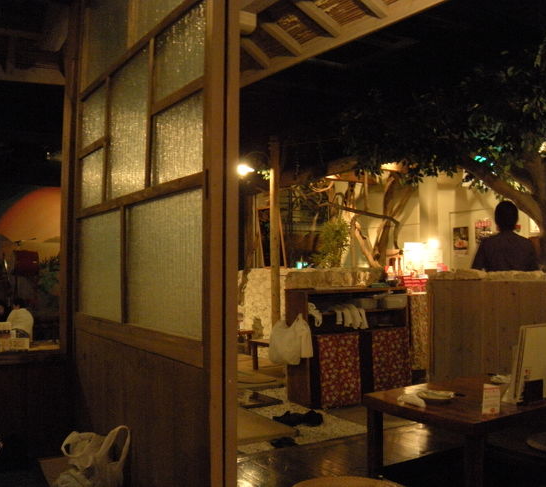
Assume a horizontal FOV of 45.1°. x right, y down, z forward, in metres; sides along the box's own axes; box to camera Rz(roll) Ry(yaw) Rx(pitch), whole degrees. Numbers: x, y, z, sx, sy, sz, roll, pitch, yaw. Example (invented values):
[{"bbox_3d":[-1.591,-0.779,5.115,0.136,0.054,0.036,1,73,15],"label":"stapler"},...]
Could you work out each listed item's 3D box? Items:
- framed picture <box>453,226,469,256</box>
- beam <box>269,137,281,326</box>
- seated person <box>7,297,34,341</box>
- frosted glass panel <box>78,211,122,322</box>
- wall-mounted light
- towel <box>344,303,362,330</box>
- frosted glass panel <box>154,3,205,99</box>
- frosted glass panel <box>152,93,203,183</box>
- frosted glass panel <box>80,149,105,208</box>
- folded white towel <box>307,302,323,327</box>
[{"bbox_3d":[2.426,-0.039,8.500,0.025,0.360,0.250,1,-3,-31],"label":"framed picture"},{"bbox_3d":[0.028,0.044,7.300,0.110,2.460,0.110,1,-3,-31],"label":"beam"},{"bbox_3d":[-3.280,1.118,8.483,0.440,0.840,0.520,1,-3,-31],"label":"seated person"},{"bbox_3d":[-0.730,0.093,2.749,0.020,0.436,0.622,1,-3,-31],"label":"frosted glass panel"},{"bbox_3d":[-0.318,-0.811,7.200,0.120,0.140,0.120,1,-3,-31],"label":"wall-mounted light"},{"bbox_3d":[0.674,0.611,5.500,0.140,0.200,0.130,1,-3,-31],"label":"towel"},{"bbox_3d":[-0.297,-0.583,2.044,0.020,0.228,0.403,1,-3,-31],"label":"frosted glass panel"},{"bbox_3d":[-0.303,-0.315,2.042,0.020,0.246,0.409,1,-3,-31],"label":"frosted glass panel"},{"bbox_3d":[-0.788,-0.279,2.863,0.020,0.239,0.376,1,-3,-31],"label":"frosted glass panel"},{"bbox_3d":[0.335,0.573,5.300,0.130,0.190,0.130,1,-3,-31],"label":"folded white towel"}]

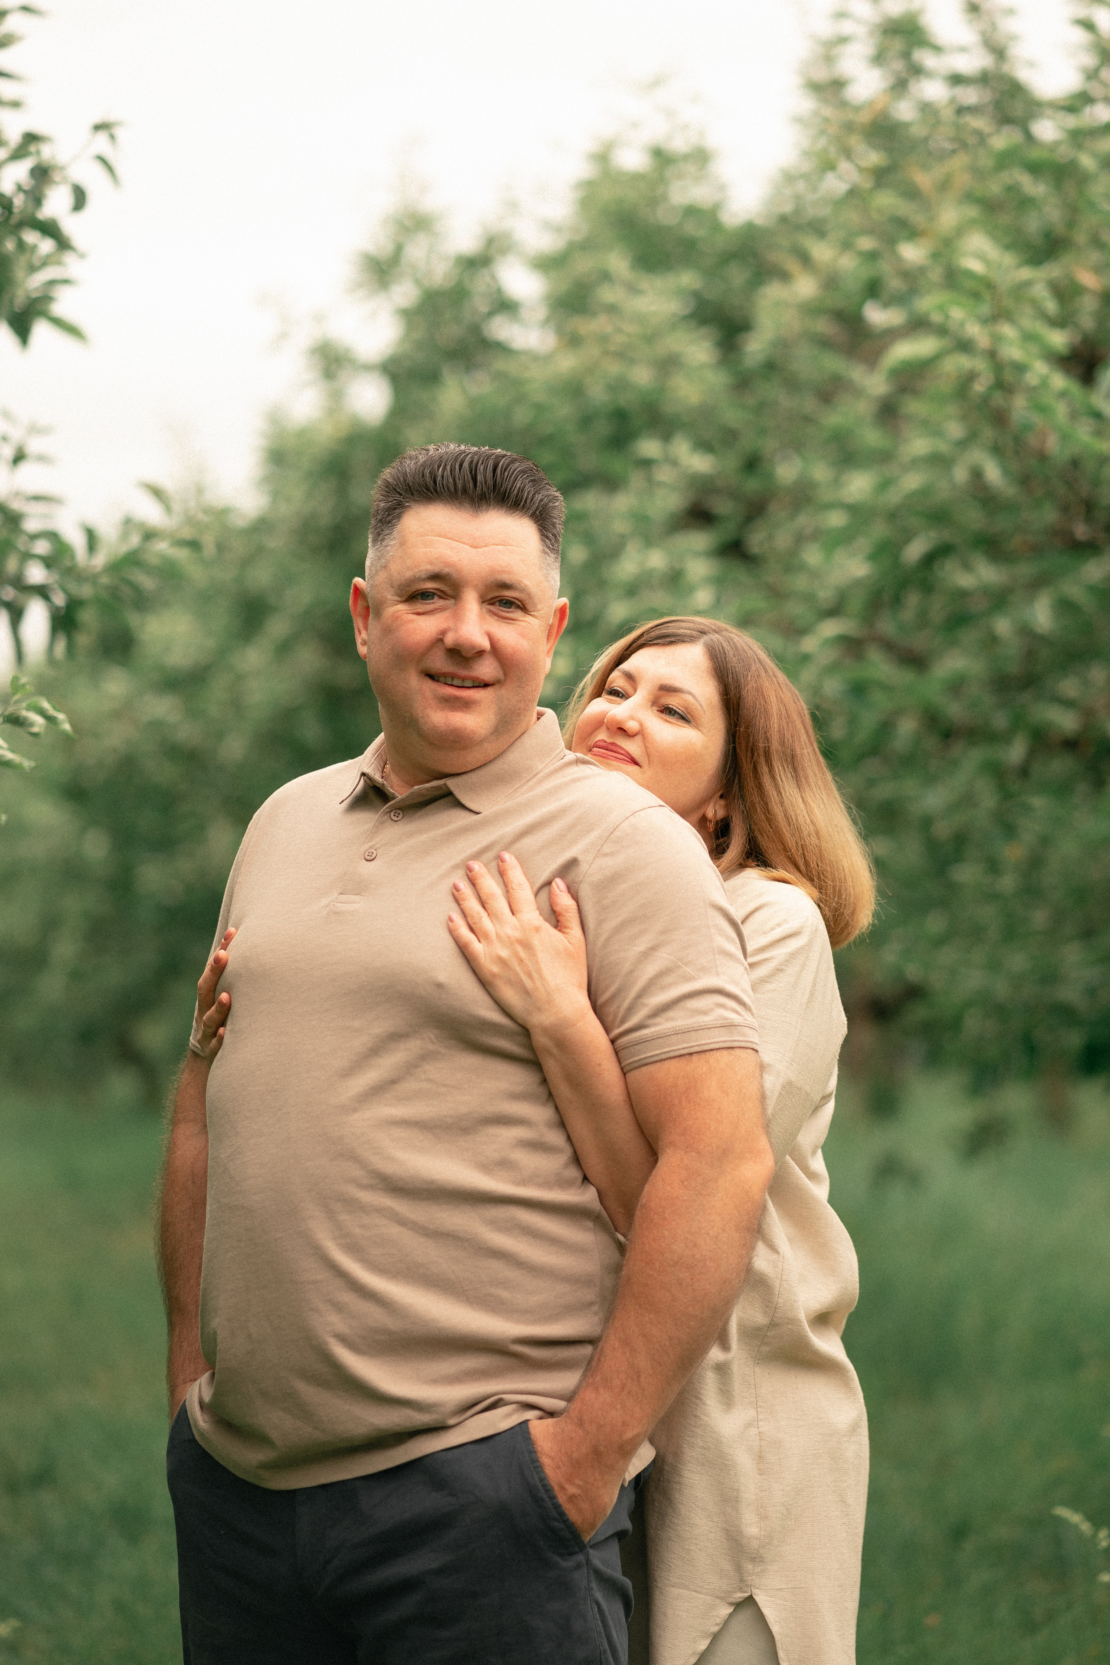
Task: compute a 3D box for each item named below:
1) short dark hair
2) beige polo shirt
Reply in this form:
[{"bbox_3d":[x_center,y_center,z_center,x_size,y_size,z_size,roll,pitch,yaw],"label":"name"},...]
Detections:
[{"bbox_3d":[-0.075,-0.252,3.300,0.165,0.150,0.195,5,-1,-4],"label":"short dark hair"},{"bbox_3d":[-0.085,0.222,3.260,0.530,0.655,0.350,-1,-1,32],"label":"beige polo shirt"}]

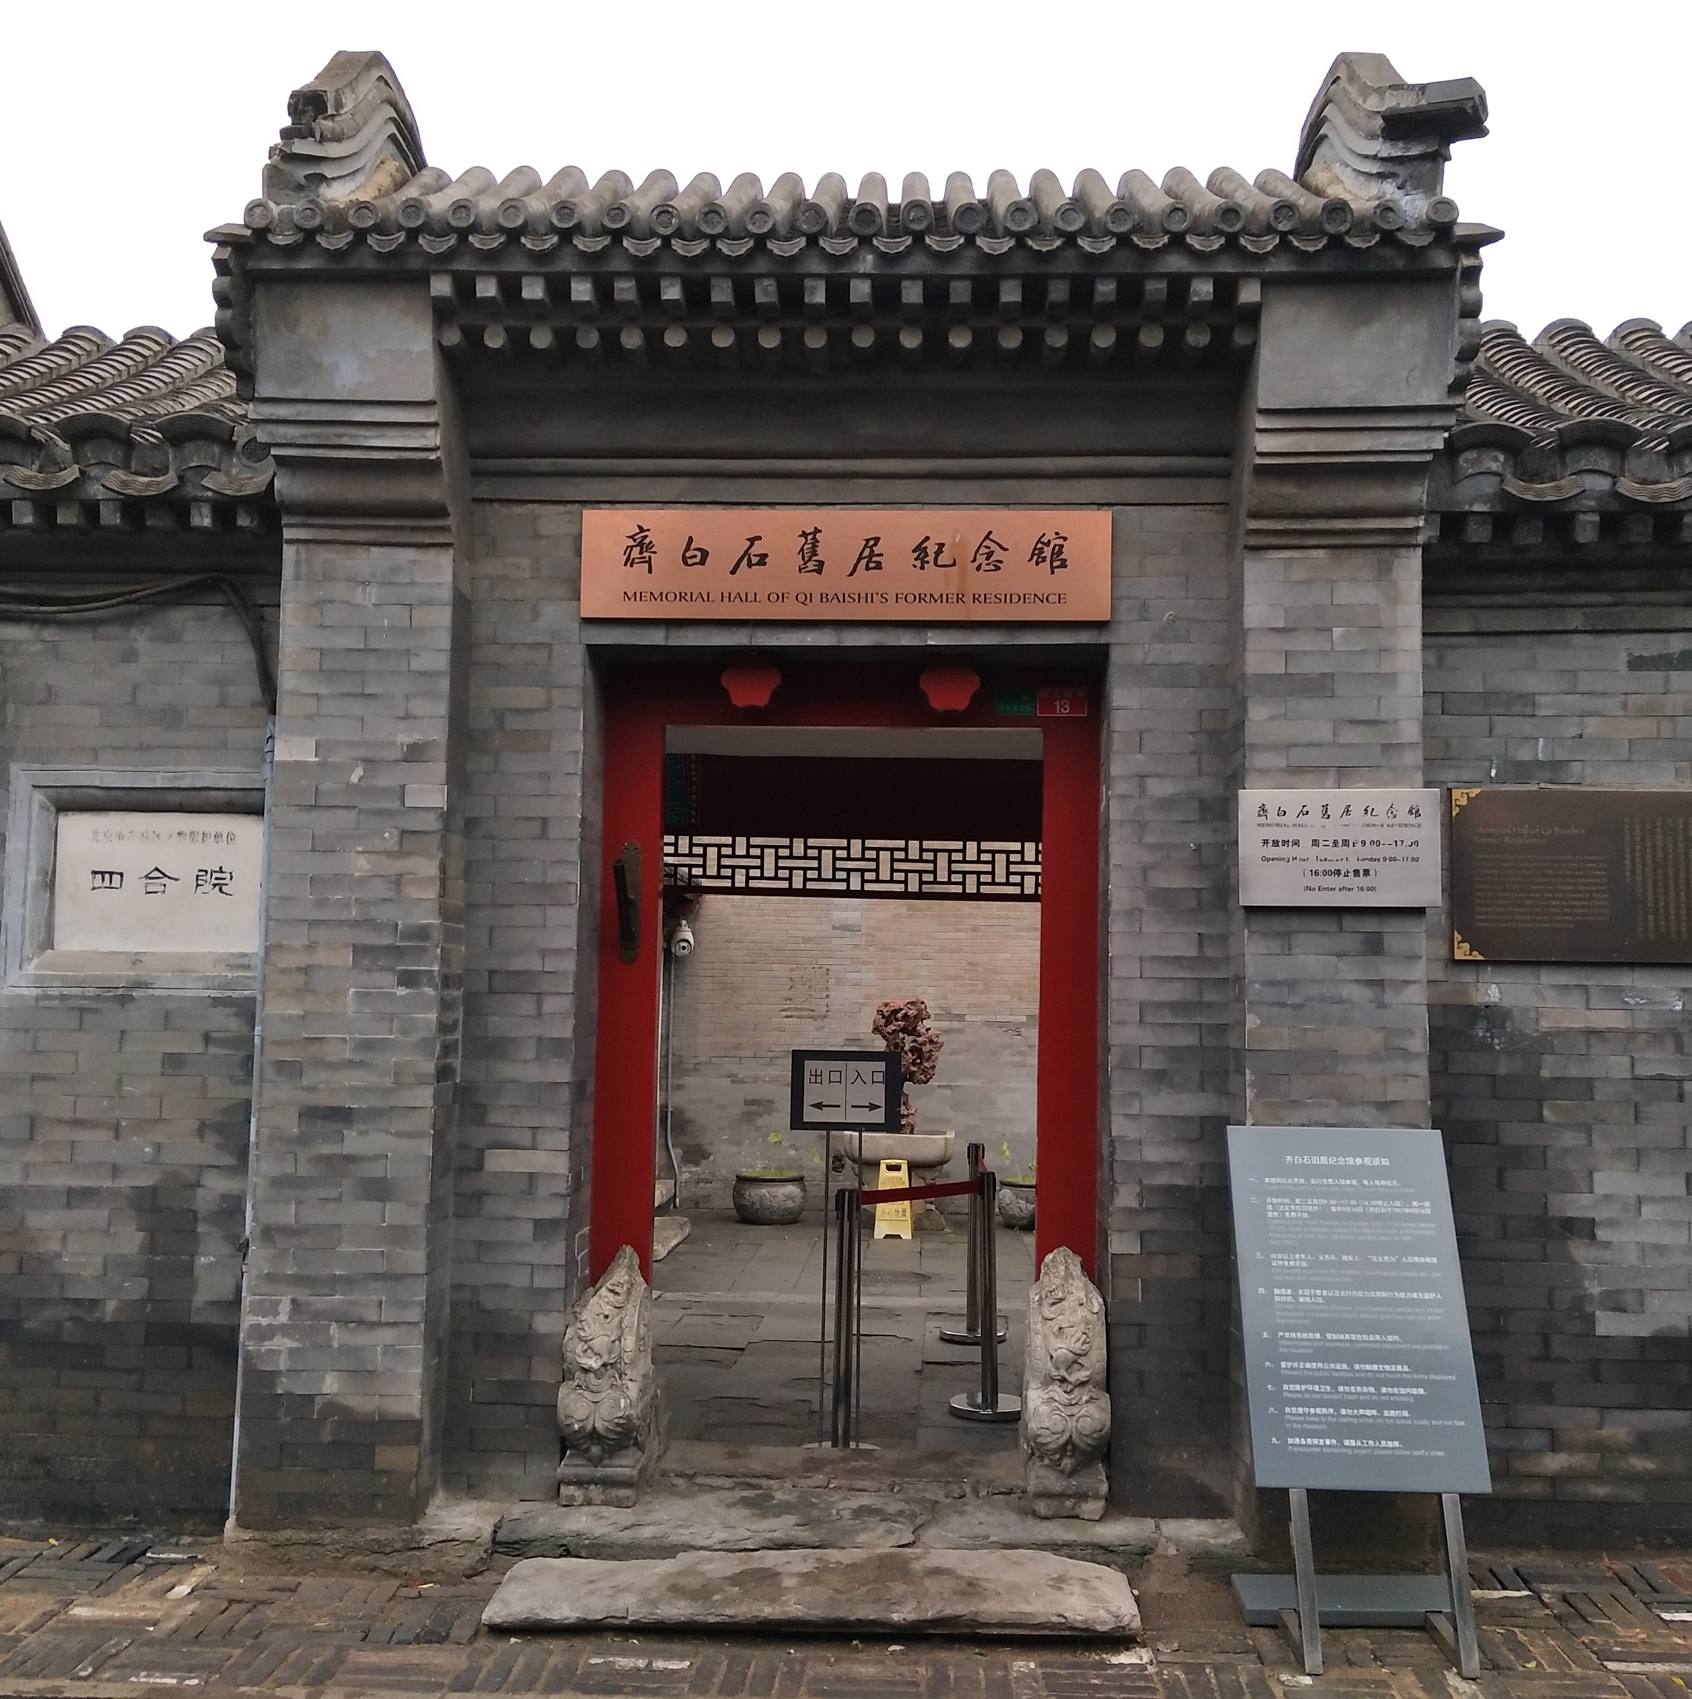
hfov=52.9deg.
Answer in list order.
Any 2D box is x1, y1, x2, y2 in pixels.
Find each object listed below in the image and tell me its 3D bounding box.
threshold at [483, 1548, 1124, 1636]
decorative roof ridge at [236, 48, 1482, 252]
[{"bbox_3d":[-0.081,1.895,4.369,1.630,0.100,0.380,1,-5,3],"label":"threshold"},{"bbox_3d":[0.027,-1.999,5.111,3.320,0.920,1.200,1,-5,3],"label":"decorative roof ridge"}]

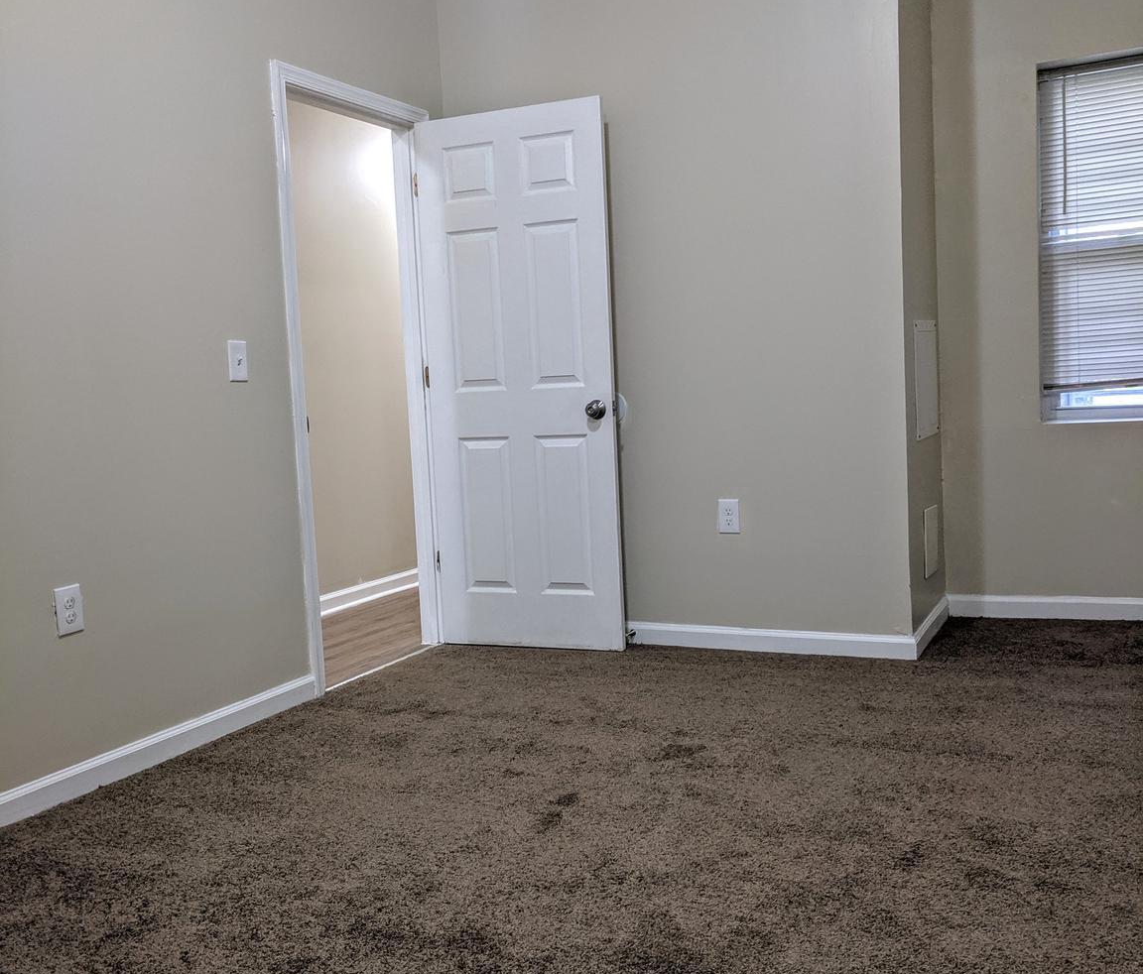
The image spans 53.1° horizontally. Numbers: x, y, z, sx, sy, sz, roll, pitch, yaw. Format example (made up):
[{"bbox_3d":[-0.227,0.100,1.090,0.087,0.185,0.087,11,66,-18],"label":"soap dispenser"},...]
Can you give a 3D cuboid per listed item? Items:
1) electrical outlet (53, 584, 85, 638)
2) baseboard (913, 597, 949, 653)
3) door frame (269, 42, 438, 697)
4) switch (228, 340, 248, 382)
[{"bbox_3d":[-1.307,0.324,2.986,0.011,0.123,0.079,0,5,27],"label":"electrical outlet"},{"bbox_3d":[1.366,0.525,4.335,0.013,0.092,0.750,0,5,27],"label":"baseboard"},{"bbox_3d":[-0.758,-0.368,4.182,0.136,2.098,0.890,0,5,27],"label":"door frame"},{"bbox_3d":[-1.027,-0.389,3.541,0.015,0.121,0.075,0,5,27],"label":"switch"}]

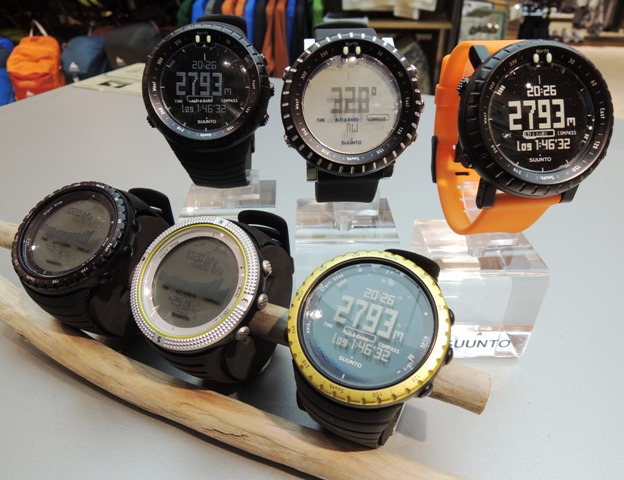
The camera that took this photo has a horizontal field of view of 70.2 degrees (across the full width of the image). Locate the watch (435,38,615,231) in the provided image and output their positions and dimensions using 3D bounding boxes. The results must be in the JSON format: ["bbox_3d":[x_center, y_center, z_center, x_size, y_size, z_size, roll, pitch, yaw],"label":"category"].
[{"bbox_3d":[0.070,-0.039,0.169,0.053,0.072,0.063,-2,0,-6],"label":"watch"}]

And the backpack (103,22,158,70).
[{"bbox_3d":[-1.000,-0.978,2.500,0.290,0.450,0.220,0,32,0],"label":"backpack"}]

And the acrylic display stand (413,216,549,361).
[{"bbox_3d":[0.071,0.022,0.205,0.046,0.048,0.041,0,32,0],"label":"acrylic display stand"}]

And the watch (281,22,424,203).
[{"bbox_3d":[0.013,-0.051,0.183,0.051,0.071,0.066,-3,4,-3],"label":"watch"}]

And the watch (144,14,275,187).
[{"bbox_3d":[-0.041,-0.061,0.202,0.053,0.074,0.062,-2,0,0],"label":"watch"}]

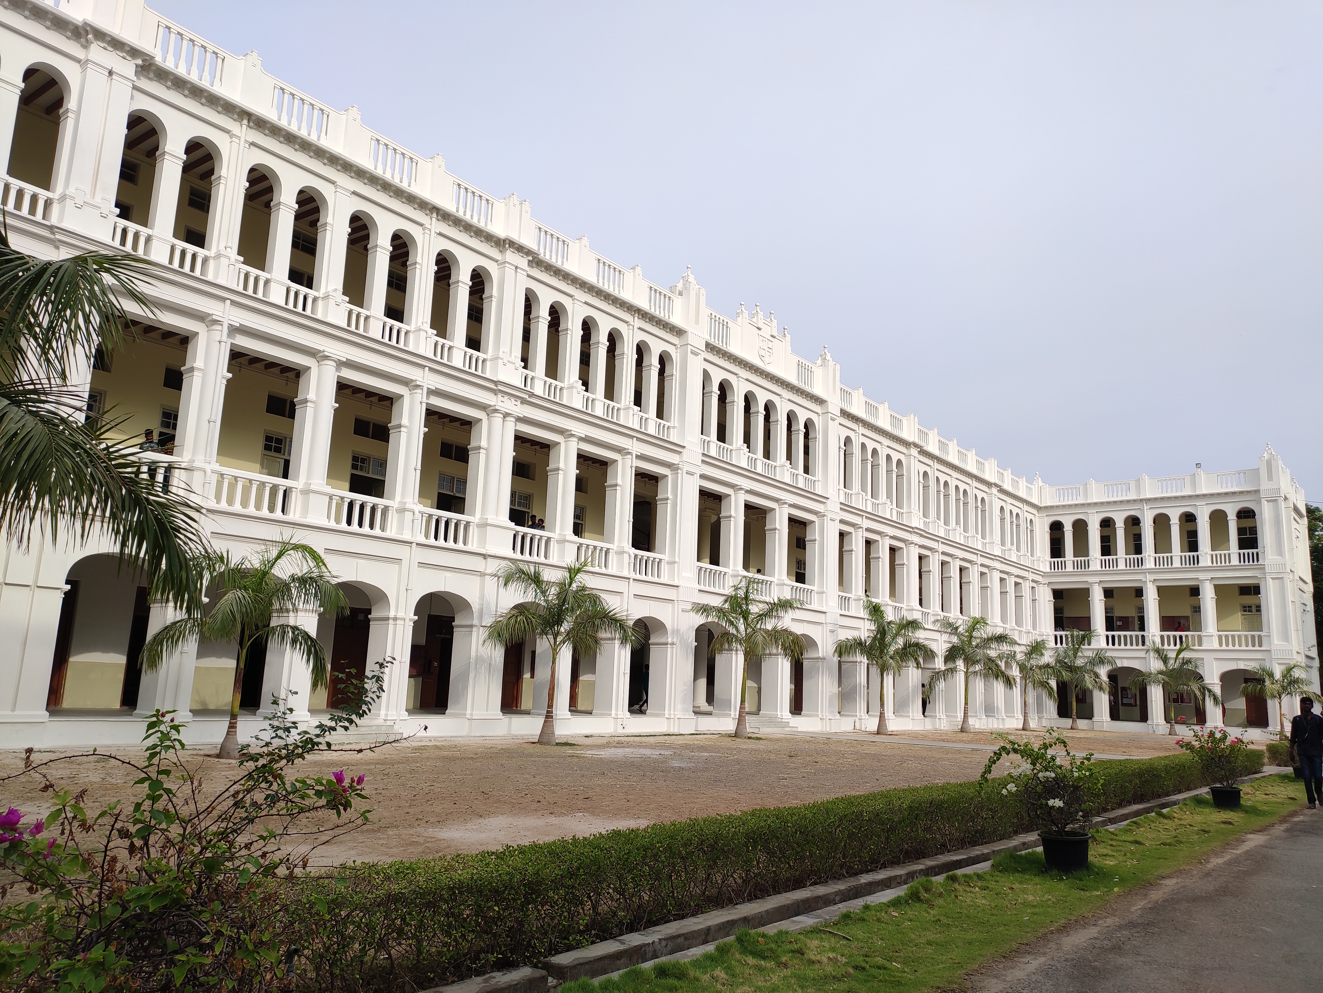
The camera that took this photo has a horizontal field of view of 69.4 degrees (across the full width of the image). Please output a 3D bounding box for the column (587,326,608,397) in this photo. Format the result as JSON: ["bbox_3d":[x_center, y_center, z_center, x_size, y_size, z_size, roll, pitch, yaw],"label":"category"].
[{"bbox_3d":[-1.965,-3.956,29.658,0.409,1.743,0.420,-7,-14,38],"label":"column"}]

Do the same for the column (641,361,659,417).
[{"bbox_3d":[-0.405,-3.525,31.545,0.409,1.743,0.420,-7,-14,38],"label":"column"}]

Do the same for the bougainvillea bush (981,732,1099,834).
[{"bbox_3d":[3.504,2.644,8.838,1.021,0.933,0.894,-2,-11,22],"label":"bougainvillea bush"}]

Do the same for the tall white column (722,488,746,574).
[{"bbox_3d":[2.656,1.295,34.818,0.693,3.087,0.504,-7,-14,38],"label":"tall white column"}]

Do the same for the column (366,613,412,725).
[{"bbox_3d":[-6.836,4.259,23.848,0.848,2.565,0.794,-6,-14,38],"label":"column"}]

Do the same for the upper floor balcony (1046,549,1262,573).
[{"bbox_3d":[29.224,3.930,57.342,11.707,0.882,0.420,-7,-14,38],"label":"upper floor balcony"}]

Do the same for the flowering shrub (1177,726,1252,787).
[{"bbox_3d":[8.706,4.073,15.000,1.060,0.880,1.000,-4,-13,29],"label":"flowering shrub"}]

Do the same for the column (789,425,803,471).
[{"bbox_3d":[5.763,-1.874,40.296,0.391,1.926,0.439,-6,-14,38],"label":"column"}]

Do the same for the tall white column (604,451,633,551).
[{"bbox_3d":[-1.379,0.190,29.781,0.720,3.100,0.640,-7,-14,39],"label":"tall white column"}]

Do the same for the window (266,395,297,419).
[{"bbox_3d":[-9.764,-2.264,24.863,0.120,0.505,1.162,-6,-13,38],"label":"window"}]

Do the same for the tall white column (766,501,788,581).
[{"bbox_3d":[4.742,1.823,38.610,0.749,3.216,0.640,-6,-14,38],"label":"tall white column"}]

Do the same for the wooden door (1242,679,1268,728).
[{"bbox_3d":[35.929,12.413,57.618,1.320,2.836,0.120,-6,-14,38],"label":"wooden door"}]

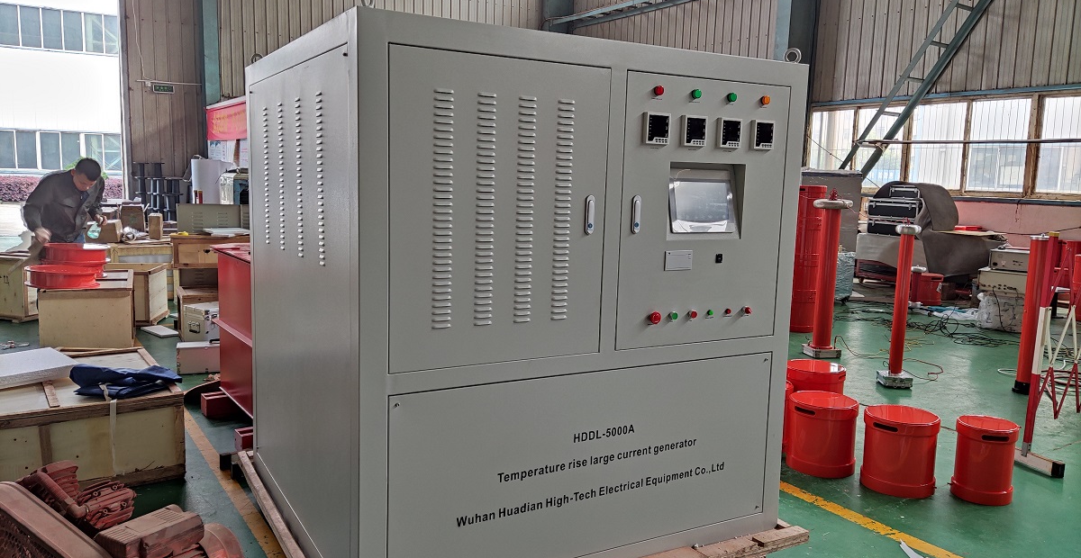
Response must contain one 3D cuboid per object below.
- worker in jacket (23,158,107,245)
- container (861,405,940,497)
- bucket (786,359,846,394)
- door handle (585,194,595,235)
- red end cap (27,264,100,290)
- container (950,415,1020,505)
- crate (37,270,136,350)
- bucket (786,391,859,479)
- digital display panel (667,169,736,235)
[{"bbox_3d":[-3.999,-0.270,6.589,0.520,1.470,0.580,6,9,30],"label":"worker in jacket"},{"bbox_3d":[1.754,0.833,3.811,0.338,0.353,0.338,-2,9,-27],"label":"container"},{"bbox_3d":[1.655,0.705,4.746,0.342,0.353,0.342,2,8,0],"label":"bucket"},{"bbox_3d":[0.148,-0.191,2.320,0.027,0.117,0.022,-3,9,-29],"label":"door handle"},{"bbox_3d":[-3.528,-0.018,5.772,0.474,0.115,0.474,-2,9,-27],"label":"red end cap"},{"bbox_3d":[2.114,0.859,3.717,0.260,0.352,0.260,-2,9,-27],"label":"container"},{"bbox_3d":[-3.480,0.276,6.074,0.575,0.545,1.020,-2,9,-27],"label":"crate"},{"bbox_3d":[1.455,0.795,4.032,0.338,0.353,0.338,2,8,0],"label":"bucket"},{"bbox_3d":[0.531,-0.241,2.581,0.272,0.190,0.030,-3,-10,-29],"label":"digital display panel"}]

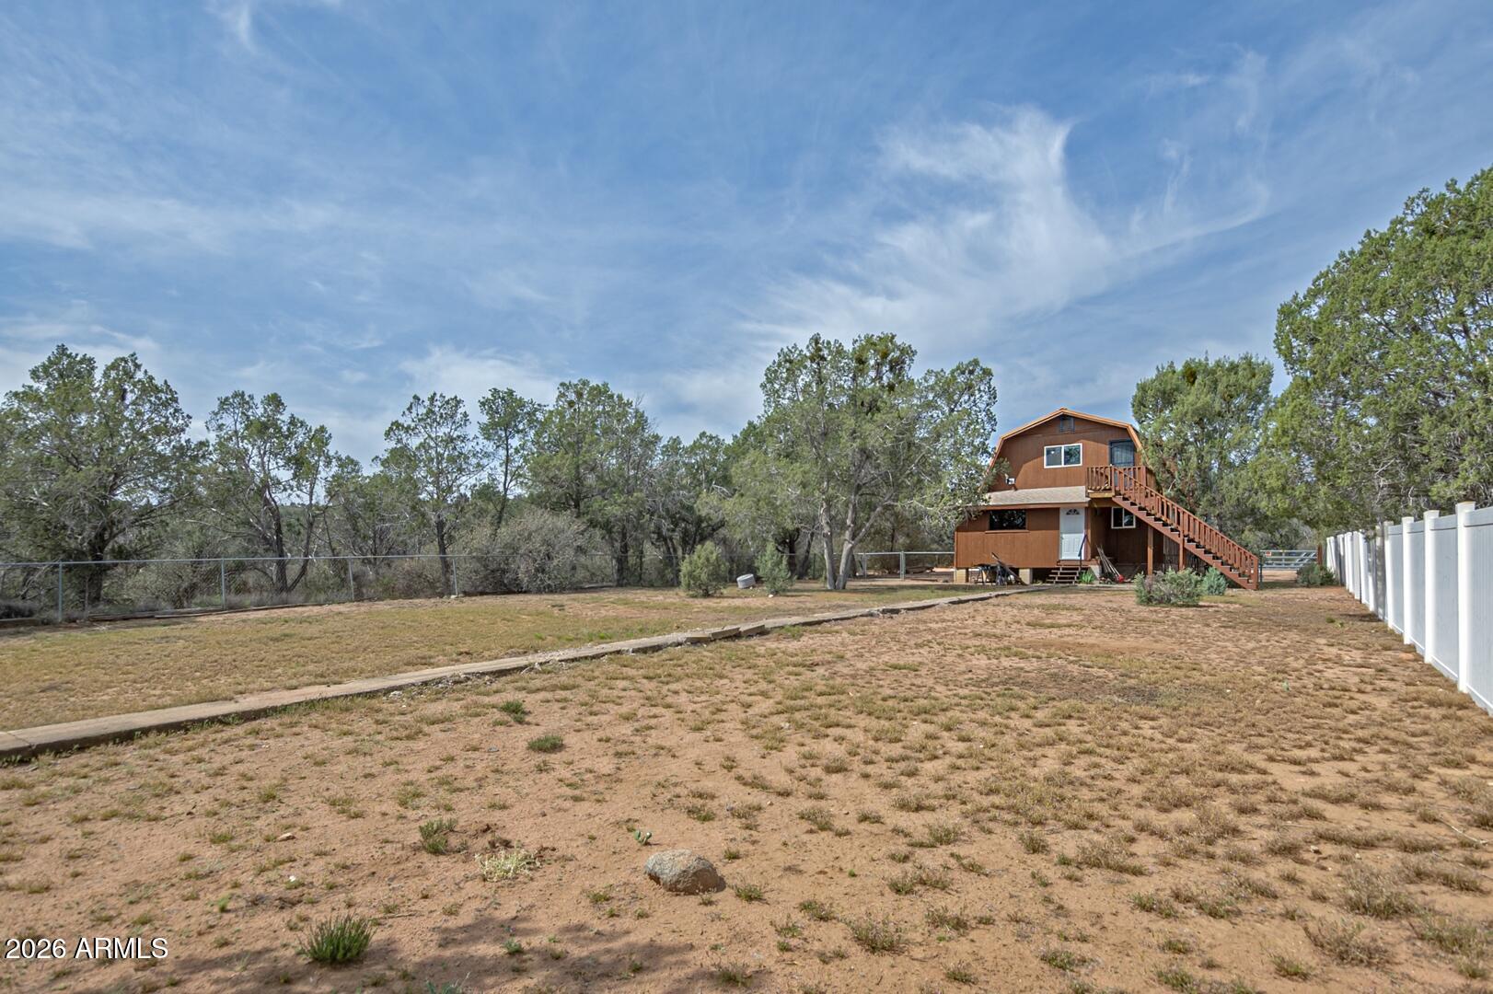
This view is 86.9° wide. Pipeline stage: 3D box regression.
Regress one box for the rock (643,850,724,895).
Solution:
[{"bbox_3d":[-0.275,1.635,3.480,0.330,0.145,0.240,-1,-3,9],"label":"rock"}]

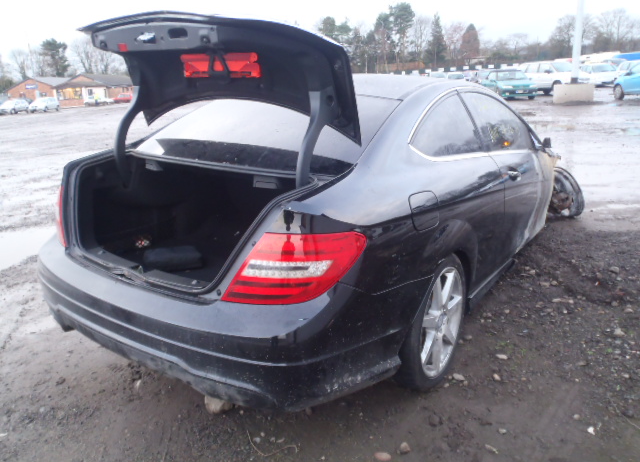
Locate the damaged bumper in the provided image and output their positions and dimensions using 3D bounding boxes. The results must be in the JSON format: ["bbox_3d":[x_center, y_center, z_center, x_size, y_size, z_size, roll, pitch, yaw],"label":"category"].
[{"bbox_3d":[-0.532,0.281,2.241,1.760,0.500,0.780,12,20,33],"label":"damaged bumper"}]

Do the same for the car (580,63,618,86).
[{"bbox_3d":[16.611,-9.732,32.579,1.720,1.430,4.250,-2,16,4],"label":"car"}]

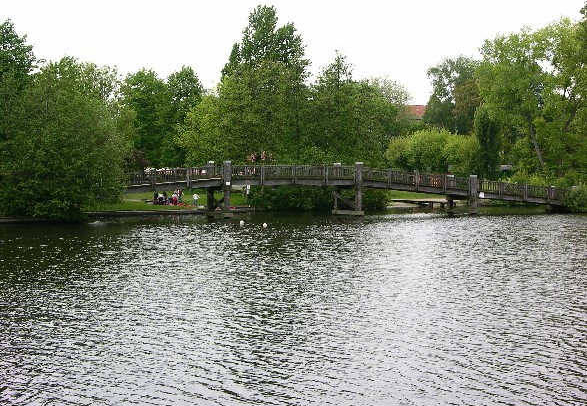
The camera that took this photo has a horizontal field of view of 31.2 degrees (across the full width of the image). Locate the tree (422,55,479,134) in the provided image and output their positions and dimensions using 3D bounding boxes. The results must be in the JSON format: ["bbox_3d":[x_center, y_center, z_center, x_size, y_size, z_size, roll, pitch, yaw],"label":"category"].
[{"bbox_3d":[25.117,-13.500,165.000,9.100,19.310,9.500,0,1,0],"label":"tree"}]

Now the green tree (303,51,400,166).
[{"bbox_3d":[6.567,-8.849,117.000,10.690,15.580,10.500,0,1,0],"label":"green tree"}]

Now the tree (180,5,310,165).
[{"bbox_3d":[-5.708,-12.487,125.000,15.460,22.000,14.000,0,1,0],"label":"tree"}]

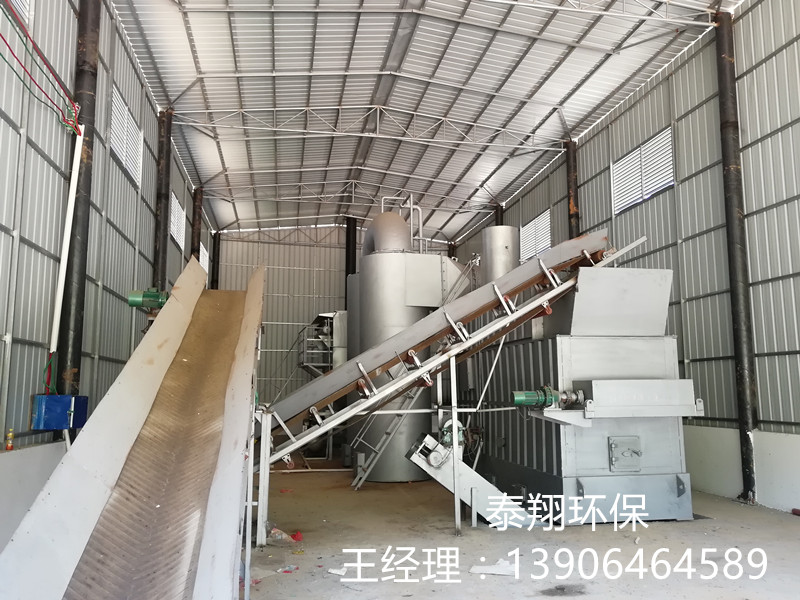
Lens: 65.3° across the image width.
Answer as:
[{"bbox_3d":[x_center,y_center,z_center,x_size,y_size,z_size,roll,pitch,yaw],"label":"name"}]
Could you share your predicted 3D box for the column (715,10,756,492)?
[{"bbox_3d":[5.608,-0.917,10.355,0.265,8.250,0.265,1,-8,-11],"label":"column"}]

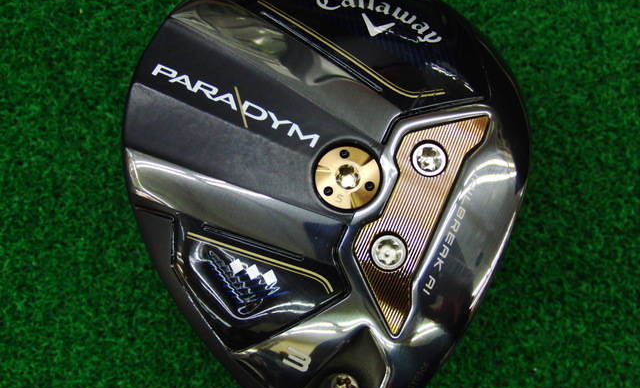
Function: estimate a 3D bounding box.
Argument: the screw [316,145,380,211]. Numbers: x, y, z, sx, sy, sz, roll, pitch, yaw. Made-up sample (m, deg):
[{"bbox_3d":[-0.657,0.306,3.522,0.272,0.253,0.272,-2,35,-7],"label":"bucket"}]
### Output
[{"bbox_3d":[0.006,-0.003,0.143,0.013,0.005,0.013,0,76,0],"label":"screw"}]

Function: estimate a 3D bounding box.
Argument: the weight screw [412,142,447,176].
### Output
[{"bbox_3d":[0.023,-0.007,0.144,0.007,0.004,0.007,0,76,0],"label":"weight screw"}]

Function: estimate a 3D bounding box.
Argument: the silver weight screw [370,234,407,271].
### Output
[{"bbox_3d":[0.014,0.012,0.139,0.007,0.004,0.007,0,76,0],"label":"silver weight screw"}]

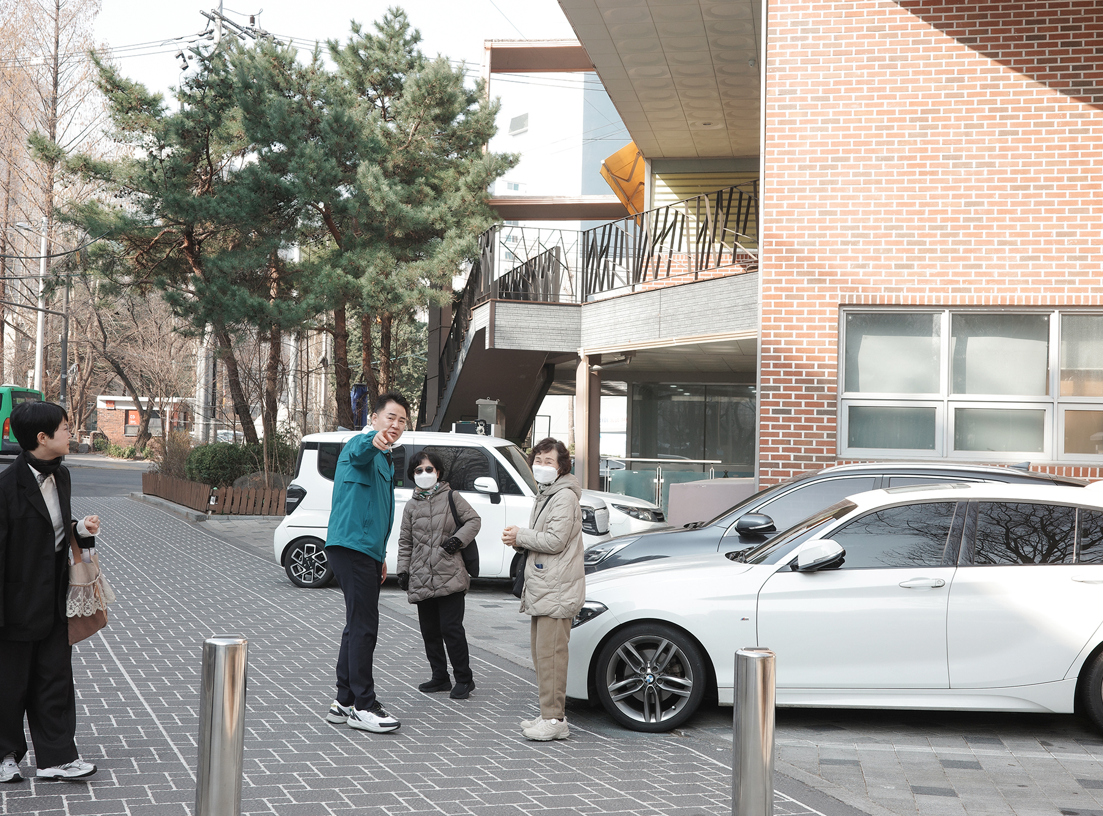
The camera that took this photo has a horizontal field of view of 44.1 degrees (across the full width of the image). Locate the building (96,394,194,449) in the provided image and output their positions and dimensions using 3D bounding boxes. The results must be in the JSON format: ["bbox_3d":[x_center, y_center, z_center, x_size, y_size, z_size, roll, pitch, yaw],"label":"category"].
[{"bbox_3d":[-19.149,0.765,64.000,4.700,2.800,3.000,2,-2,-6],"label":"building"}]

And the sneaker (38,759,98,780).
[{"bbox_3d":[-2.213,1.624,6.200,0.270,0.110,0.100,1,-2,4],"label":"sneaker"}]

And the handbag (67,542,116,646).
[{"bbox_3d":[-2.104,0.833,6.200,0.210,0.490,0.140,2,-2,-25],"label":"handbag"}]

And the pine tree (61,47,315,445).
[{"bbox_3d":[-7.840,-2.817,29.300,5.400,10.000,5.000,1,-2,0],"label":"pine tree"}]

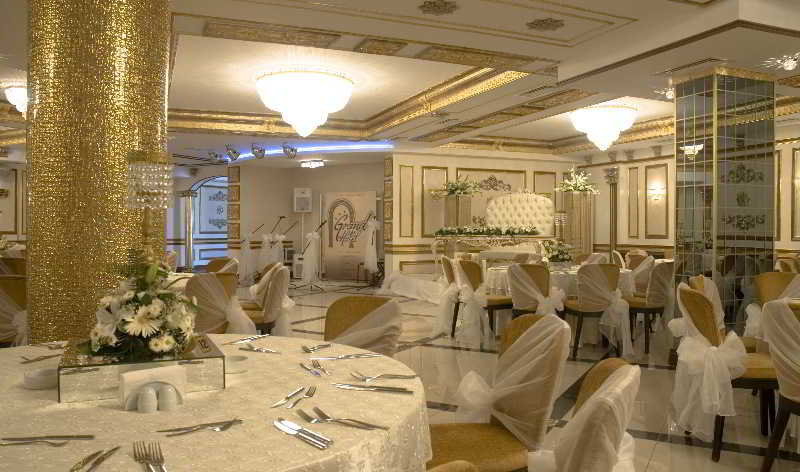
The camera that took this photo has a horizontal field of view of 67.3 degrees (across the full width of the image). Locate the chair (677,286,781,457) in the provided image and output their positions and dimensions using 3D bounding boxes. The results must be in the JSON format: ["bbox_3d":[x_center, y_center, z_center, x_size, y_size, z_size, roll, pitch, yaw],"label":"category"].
[{"bbox_3d":[1.960,0.748,3.458,0.580,0.910,0.480,0,1,2],"label":"chair"}]

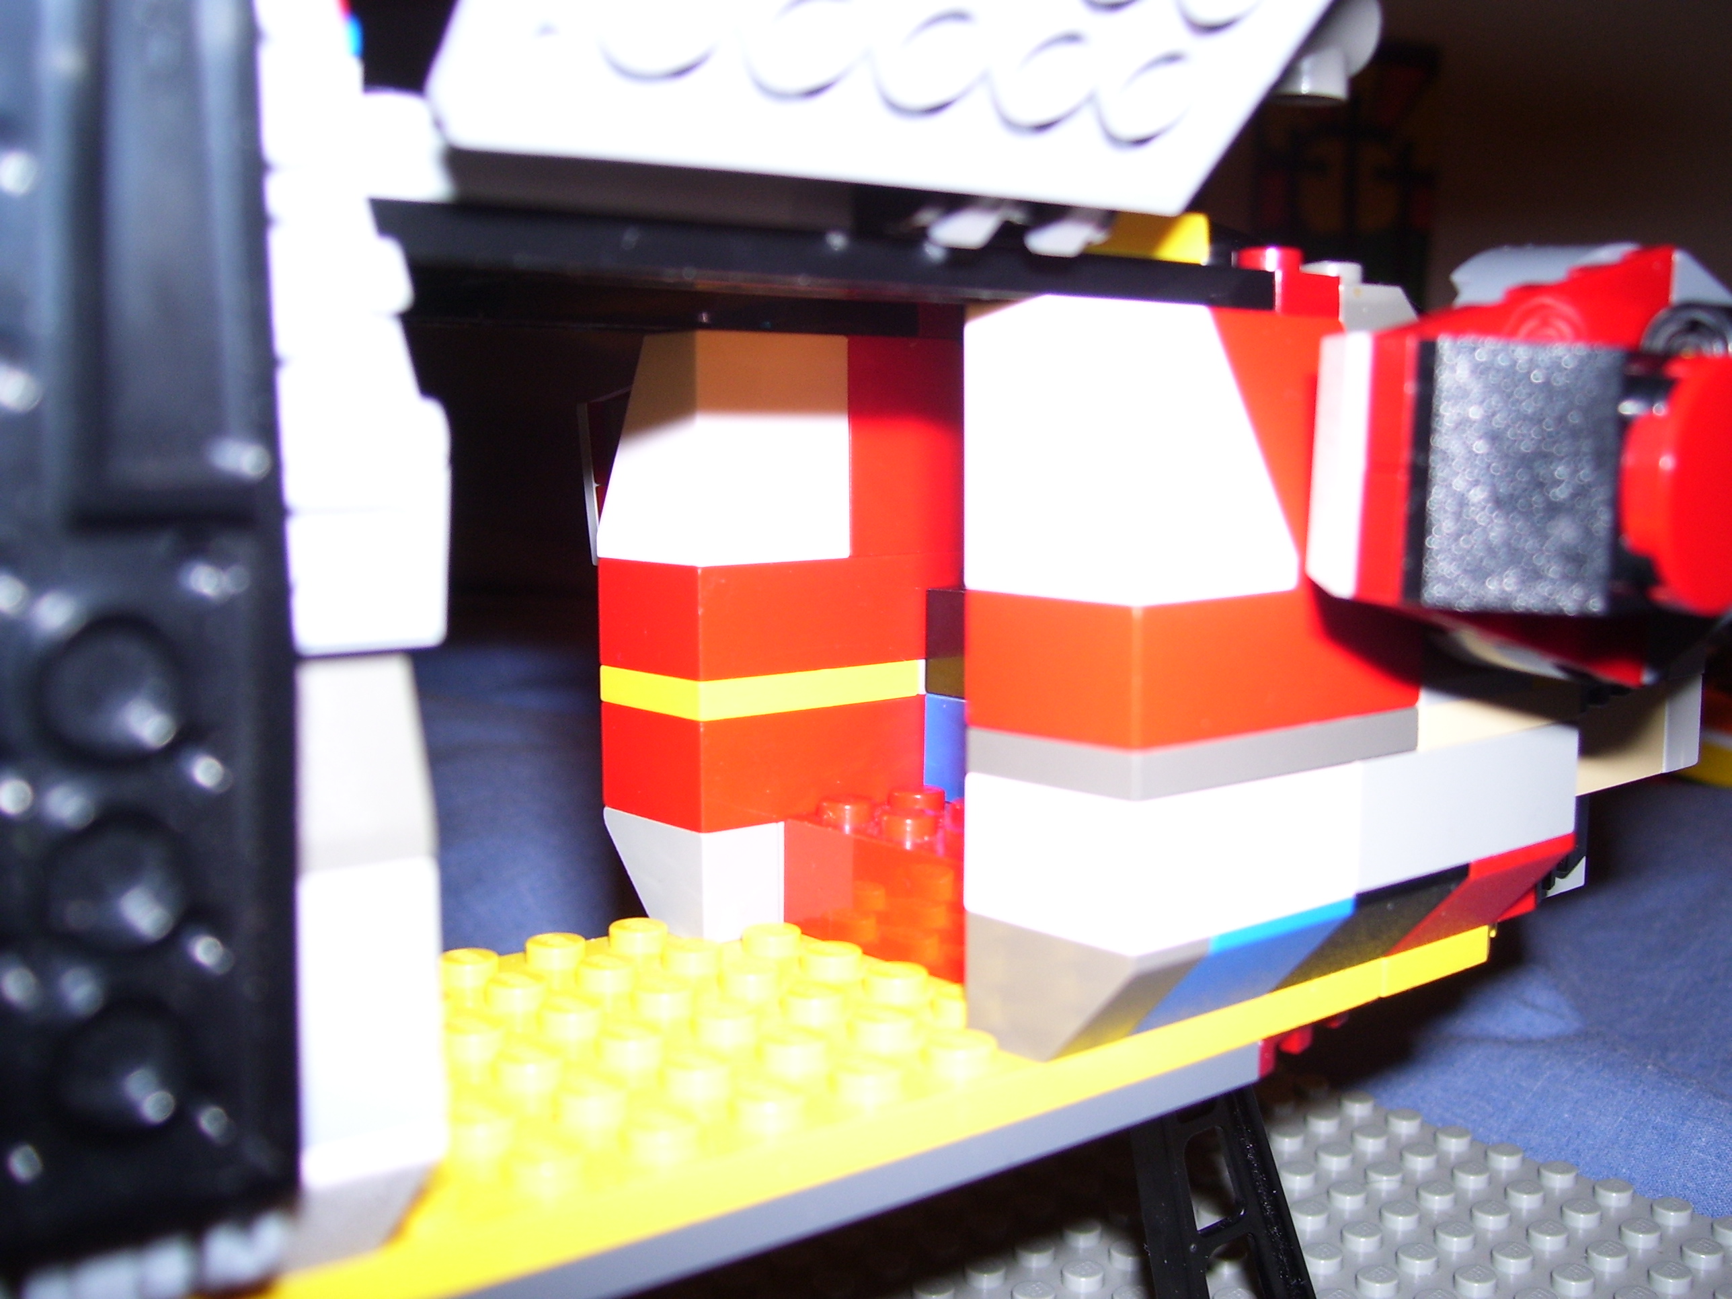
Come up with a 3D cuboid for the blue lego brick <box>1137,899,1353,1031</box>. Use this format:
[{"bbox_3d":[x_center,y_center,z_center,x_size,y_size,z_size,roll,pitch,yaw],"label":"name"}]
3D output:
[{"bbox_3d":[0.024,0.022,0.137,0.016,0.010,0.016,-6,8,-40],"label":"blue lego brick"}]

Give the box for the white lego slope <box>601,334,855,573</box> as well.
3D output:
[{"bbox_3d":[-0.013,-0.018,0.164,0.016,0.020,0.016,-6,8,-40],"label":"white lego slope"}]

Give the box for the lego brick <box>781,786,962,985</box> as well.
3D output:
[{"bbox_3d":[0.009,0.020,0.155,0.016,0.011,0.032,-6,8,-40],"label":"lego brick"}]

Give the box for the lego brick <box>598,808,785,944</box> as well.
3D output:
[{"bbox_3d":[-0.016,0.019,0.166,0.008,0.010,0.016,-6,8,-40],"label":"lego brick"}]

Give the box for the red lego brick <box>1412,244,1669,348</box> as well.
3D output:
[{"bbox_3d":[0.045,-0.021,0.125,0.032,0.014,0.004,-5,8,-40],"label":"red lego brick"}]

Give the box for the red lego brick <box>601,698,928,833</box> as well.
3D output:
[{"bbox_3d":[-0.010,0.009,0.170,0.024,0.010,0.016,-6,8,-40],"label":"red lego brick"}]

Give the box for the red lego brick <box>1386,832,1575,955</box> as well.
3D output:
[{"bbox_3d":[0.049,0.020,0.158,0.016,0.010,0.016,-5,8,-40],"label":"red lego brick"}]

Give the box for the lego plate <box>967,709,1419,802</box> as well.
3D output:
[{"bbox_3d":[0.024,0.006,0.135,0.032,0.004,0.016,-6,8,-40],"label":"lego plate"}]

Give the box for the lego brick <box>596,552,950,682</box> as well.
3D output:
[{"bbox_3d":[-0.007,-0.004,0.171,0.032,0.010,0.016,-5,8,-40],"label":"lego brick"}]

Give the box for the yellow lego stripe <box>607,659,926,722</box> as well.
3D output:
[{"bbox_3d":[-0.010,0.003,0.169,0.024,0.003,0.016,-5,8,-40],"label":"yellow lego stripe"}]

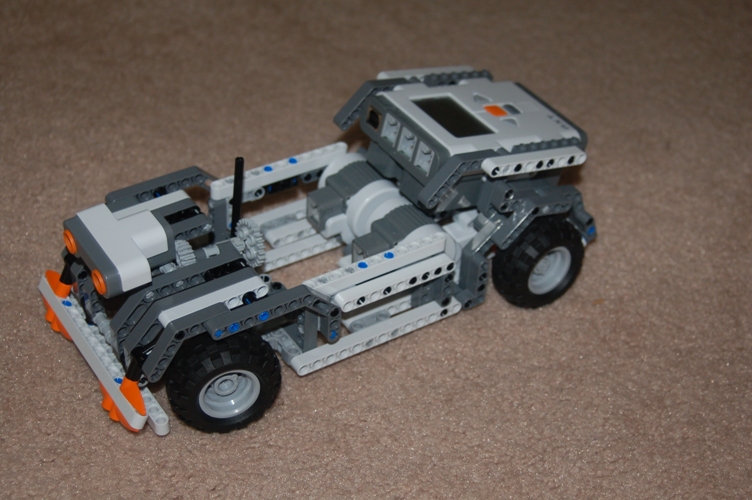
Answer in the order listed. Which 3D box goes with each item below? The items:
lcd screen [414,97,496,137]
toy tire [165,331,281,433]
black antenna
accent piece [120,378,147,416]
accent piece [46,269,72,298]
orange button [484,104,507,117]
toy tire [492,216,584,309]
[{"bbox_3d":[0.042,-0.072,0.689,0.028,0.003,0.042,-10,40,-35],"label":"lcd screen"},{"bbox_3d":[-0.074,0.063,0.611,0.056,0.056,0.026,-11,41,-21],"label":"toy tire"},{"bbox_3d":[-0.071,-0.025,0.648,0.005,0.055,0.005,-18,44,-30],"label":"black antenna"},{"bbox_3d":[-0.113,0.068,0.592,0.008,0.009,0.023,3,31,-43],"label":"accent piece"},{"bbox_3d":[-0.166,0.015,0.652,0.008,0.009,0.022,3,31,-43],"label":"accent piece"},{"bbox_3d":[0.068,-0.079,0.707,0.009,0.003,0.011,-10,40,-35],"label":"orange button"},{"bbox_3d":[0.092,0.007,0.711,0.056,0.056,0.026,-19,44,-29],"label":"toy tire"}]

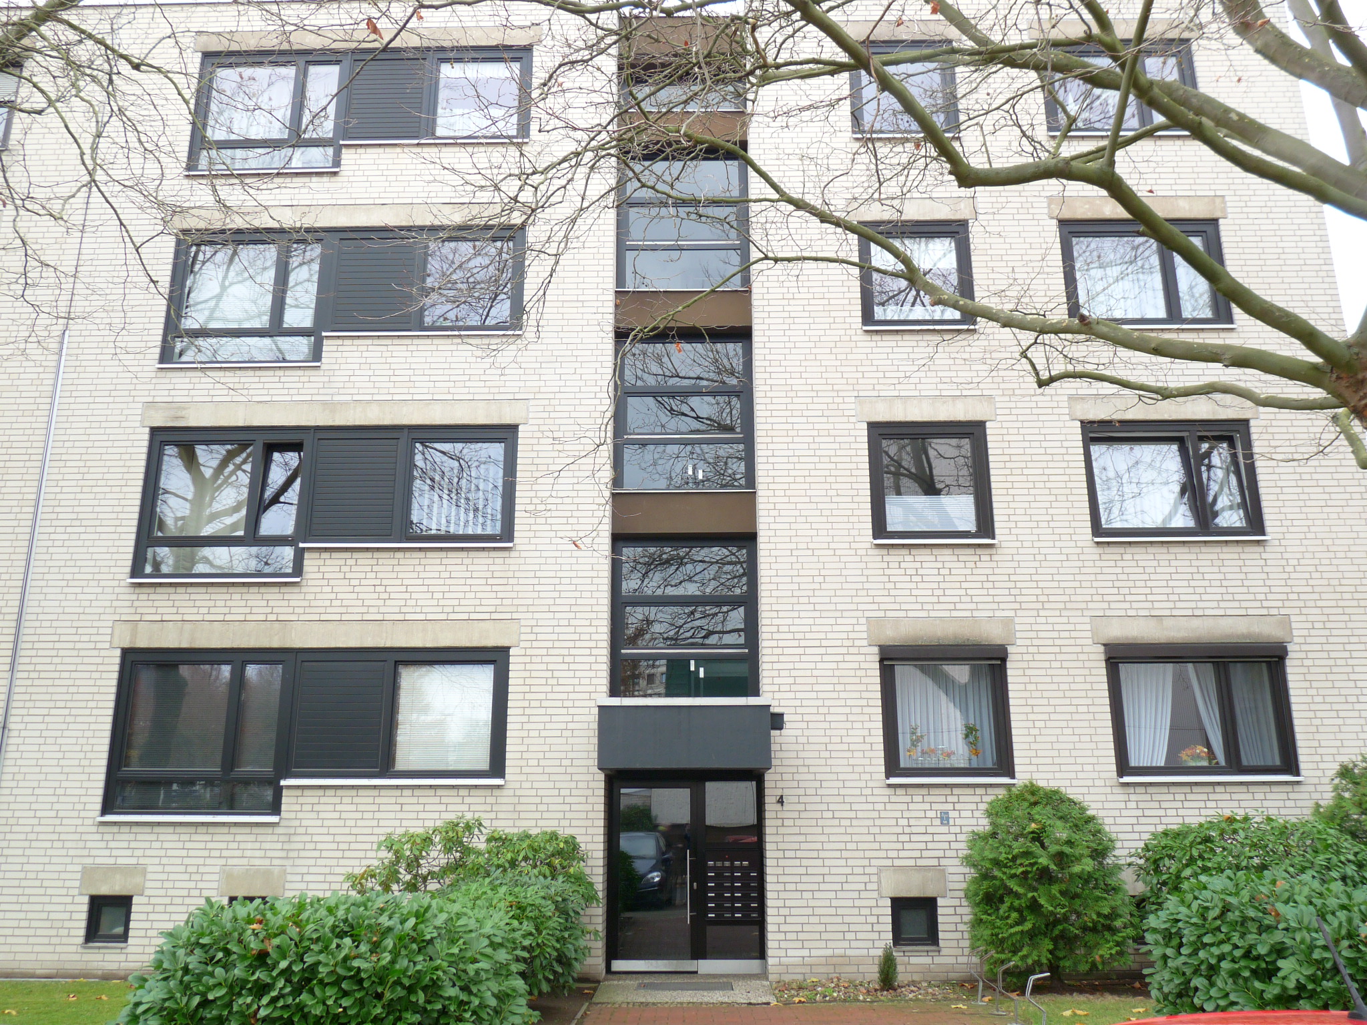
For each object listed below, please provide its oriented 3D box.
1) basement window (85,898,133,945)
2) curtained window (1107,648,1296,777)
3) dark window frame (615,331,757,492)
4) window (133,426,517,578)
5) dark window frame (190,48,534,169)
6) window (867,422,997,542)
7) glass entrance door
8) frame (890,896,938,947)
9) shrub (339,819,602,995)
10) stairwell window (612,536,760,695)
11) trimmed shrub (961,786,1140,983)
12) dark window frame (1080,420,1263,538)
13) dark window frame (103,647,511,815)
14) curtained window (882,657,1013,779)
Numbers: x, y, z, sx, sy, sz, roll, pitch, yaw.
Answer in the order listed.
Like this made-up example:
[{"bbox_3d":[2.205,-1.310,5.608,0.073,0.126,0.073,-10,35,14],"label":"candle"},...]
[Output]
[{"bbox_3d":[-6.314,4.496,11.786,0.477,0.496,0.120,0,-15,1],"label":"basement window"},{"bbox_3d":[5.882,2.261,12.177,2.032,1.463,0.140,0,-15,1],"label":"curtained window"},{"bbox_3d":[0.010,-1.270,13.693,1.783,2.067,0.120,0,-15,1],"label":"dark window frame"},{"bbox_3d":[-4.307,-0.128,12.998,4.562,1.867,0.120,0,-15,1],"label":"window"},{"bbox_3d":[-4.322,-5.439,14.431,4.562,1.867,0.120,0,-15,1],"label":"dark window frame"},{"bbox_3d":[2.981,-0.375,12.931,1.426,1.465,0.120,0,-15,1],"label":"window"},{"bbox_3d":[0.030,4.150,12.282,1.787,2.143,0.120,0,-15,1],"label":"glass entrance door"},{"bbox_3d":[2.529,4.487,11.700,0.503,0.504,0.100,0,-15,1],"label":"frame"},{"bbox_3d":[-2.135,3.935,10.735,2.545,1.684,1.600,0,-15,1],"label":"shrub"},{"bbox_3d":[0.019,1.262,12.921,1.784,1.945,0.120,0,-15,1],"label":"stairwell window"},{"bbox_3d":[3.734,3.770,10.867,1.764,2.003,1.600,0,-15,1],"label":"trimmed shrub"},{"bbox_3d":[5.877,-0.388,12.872,2.017,1.453,0.120,0,-15,1],"label":"dark window frame"},{"bbox_3d":[-4.300,2.527,12.282,4.562,1.867,0.120,0,-15,1],"label":"dark window frame"},{"bbox_3d":[2.998,2.303,12.179,1.446,1.441,0.140,0,-15,1],"label":"curtained window"}]

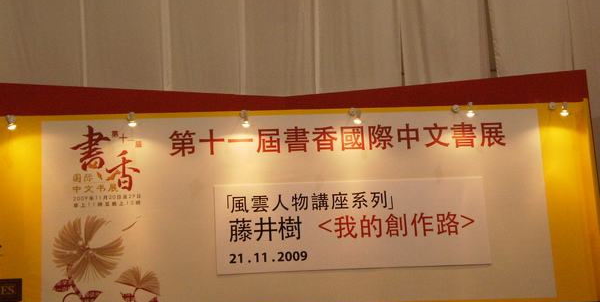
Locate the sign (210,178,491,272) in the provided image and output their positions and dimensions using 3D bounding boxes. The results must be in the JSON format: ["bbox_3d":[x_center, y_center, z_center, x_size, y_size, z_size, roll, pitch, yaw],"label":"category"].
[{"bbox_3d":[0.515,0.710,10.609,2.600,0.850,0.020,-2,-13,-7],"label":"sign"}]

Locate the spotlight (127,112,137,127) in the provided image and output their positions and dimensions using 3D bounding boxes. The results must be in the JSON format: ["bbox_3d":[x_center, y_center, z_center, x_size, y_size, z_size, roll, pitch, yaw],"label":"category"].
[{"bbox_3d":[-1.598,-0.296,10.518,0.095,0.150,0.170,-2,-13,-7],"label":"spotlight"}]

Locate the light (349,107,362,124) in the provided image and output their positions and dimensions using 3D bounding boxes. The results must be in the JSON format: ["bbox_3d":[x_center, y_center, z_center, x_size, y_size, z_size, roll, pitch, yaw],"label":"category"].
[{"bbox_3d":[0.539,-0.342,10.772,0.135,0.160,0.170,-2,-13,-7],"label":"light"}]

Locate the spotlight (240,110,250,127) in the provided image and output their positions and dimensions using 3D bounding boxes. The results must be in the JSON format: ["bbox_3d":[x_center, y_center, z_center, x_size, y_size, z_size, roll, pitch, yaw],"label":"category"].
[{"bbox_3d":[-0.523,-0.309,10.644,0.095,0.160,0.170,-2,-13,-7],"label":"spotlight"}]

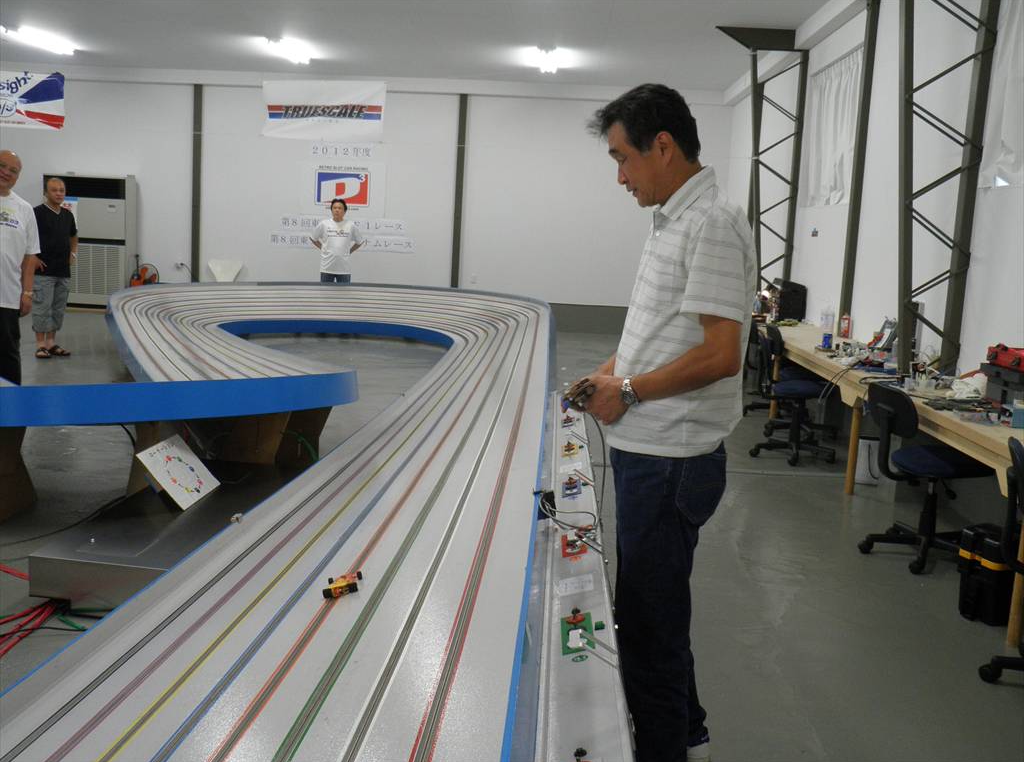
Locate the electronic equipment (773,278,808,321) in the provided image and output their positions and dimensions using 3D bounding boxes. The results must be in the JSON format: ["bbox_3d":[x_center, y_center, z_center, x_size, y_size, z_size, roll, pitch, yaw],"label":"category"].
[{"bbox_3d":[2.624,-0.763,9.590,0.250,0.370,0.360,3,8,2],"label":"electronic equipment"}]

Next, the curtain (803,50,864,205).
[{"bbox_3d":[2.814,-2.211,8.984,0.120,1.270,1.750,3,8,2],"label":"curtain"}]

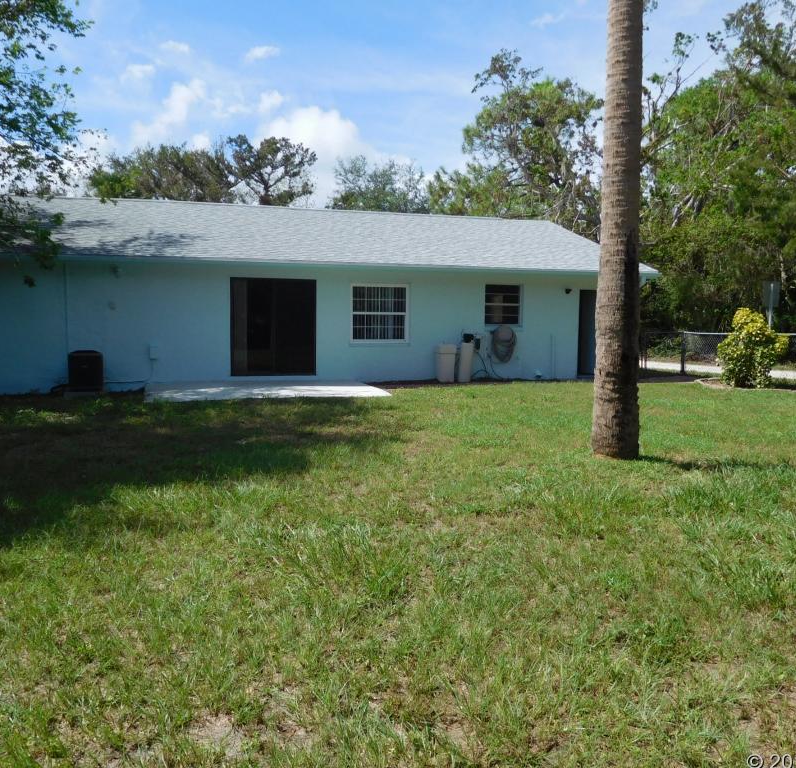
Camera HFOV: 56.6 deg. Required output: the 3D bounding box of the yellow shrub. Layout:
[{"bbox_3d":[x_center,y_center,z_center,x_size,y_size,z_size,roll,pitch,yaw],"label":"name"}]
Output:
[{"bbox_3d":[8.305,-0.842,17.300,1.580,1.850,1.450,2,5,14],"label":"yellow shrub"}]

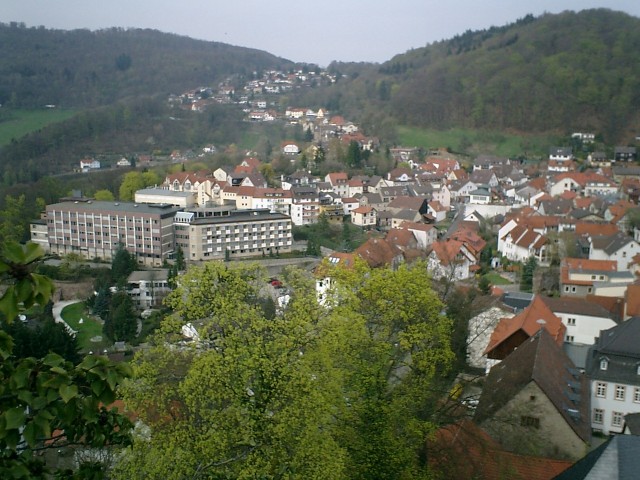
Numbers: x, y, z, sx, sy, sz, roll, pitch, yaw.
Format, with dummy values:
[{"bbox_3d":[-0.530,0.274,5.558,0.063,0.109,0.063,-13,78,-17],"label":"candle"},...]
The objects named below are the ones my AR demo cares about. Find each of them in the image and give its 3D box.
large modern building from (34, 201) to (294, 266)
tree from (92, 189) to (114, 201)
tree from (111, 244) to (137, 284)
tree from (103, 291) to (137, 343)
[{"bbox_3d":[-66.761,-3.867,281.643,110.465,22.500,33.828,1,12,5],"label":"large modern building"},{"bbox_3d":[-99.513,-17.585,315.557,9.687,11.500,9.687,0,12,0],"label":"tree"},{"bbox_3d":[-71.611,9.210,250.726,9.163,14.747,9.163,0,12,0],"label":"tree"},{"bbox_3d":[-61.346,23.646,210.867,9.864,16.167,9.864,0,12,0],"label":"tree"}]

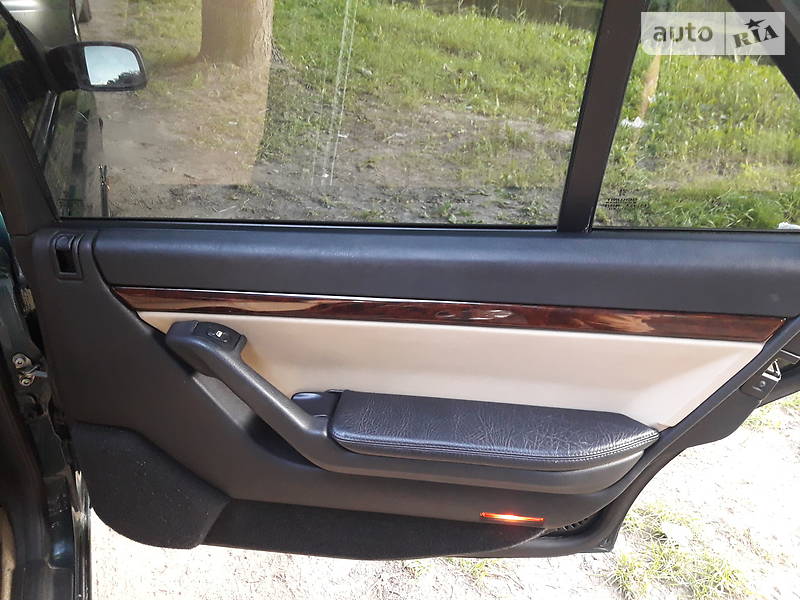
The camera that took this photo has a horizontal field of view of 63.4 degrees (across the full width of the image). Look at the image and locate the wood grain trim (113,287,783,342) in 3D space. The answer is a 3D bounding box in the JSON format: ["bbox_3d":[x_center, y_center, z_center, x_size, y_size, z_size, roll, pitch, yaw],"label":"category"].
[{"bbox_3d":[0.038,0.020,0.776,0.795,0.029,0.022,3,30,6],"label":"wood grain trim"}]

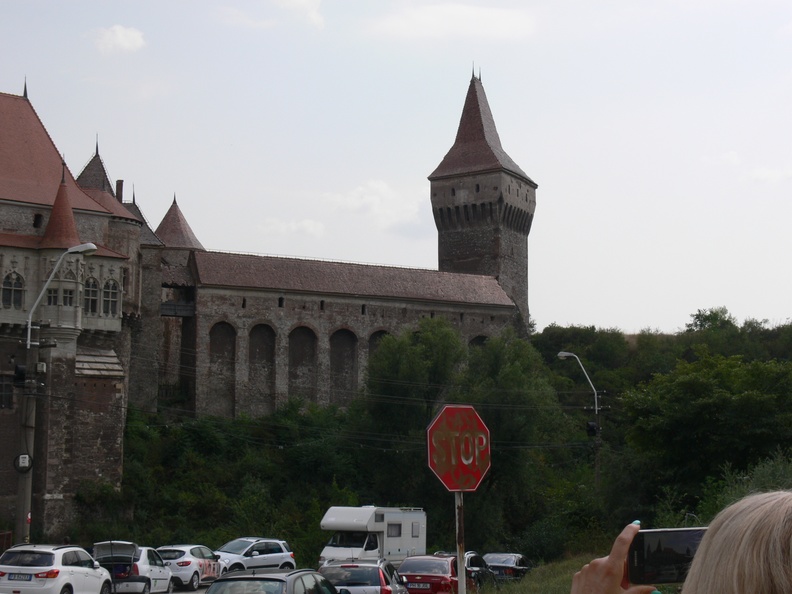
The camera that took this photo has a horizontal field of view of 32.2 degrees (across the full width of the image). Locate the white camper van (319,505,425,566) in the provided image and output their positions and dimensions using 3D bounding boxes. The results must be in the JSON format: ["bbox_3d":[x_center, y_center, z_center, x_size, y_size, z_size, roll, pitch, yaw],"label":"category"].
[{"bbox_3d":[-1.030,10.450,58.682,2.220,2.920,5.950,-5,-10,27],"label":"white camper van"}]

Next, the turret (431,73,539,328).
[{"bbox_3d":[9.775,-10.296,152.680,9.323,29.853,9.323,-5,-11,30],"label":"turret"}]

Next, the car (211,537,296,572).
[{"bbox_3d":[-6.110,10.815,56.771,4.140,1.600,1.760,8,-12,-41],"label":"car"}]

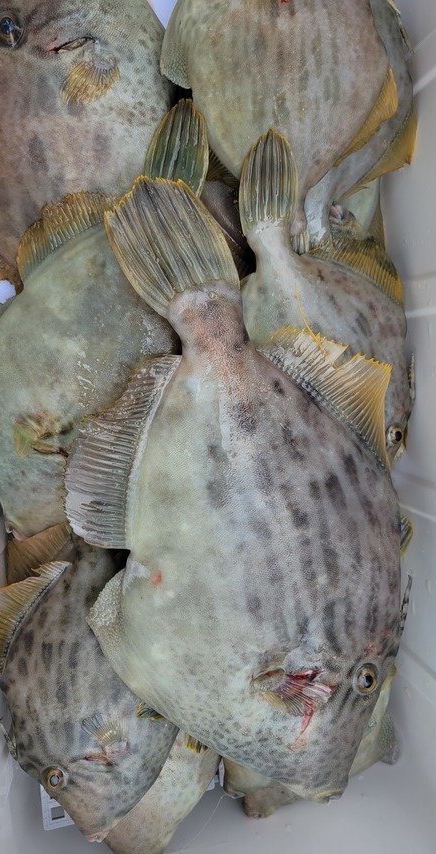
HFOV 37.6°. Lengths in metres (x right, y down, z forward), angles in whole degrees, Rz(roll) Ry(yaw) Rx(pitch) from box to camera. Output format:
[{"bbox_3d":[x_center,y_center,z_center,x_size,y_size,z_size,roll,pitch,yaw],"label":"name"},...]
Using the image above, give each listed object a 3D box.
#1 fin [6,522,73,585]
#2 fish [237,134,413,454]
[{"bbox_3d":[-0.127,0.090,0.455,0.056,0.012,0.034,-24,97,-4],"label":"fin"},{"bbox_3d":[0.073,-0.088,0.446,0.125,0.045,0.252,-22,97,-5],"label":"fish"}]

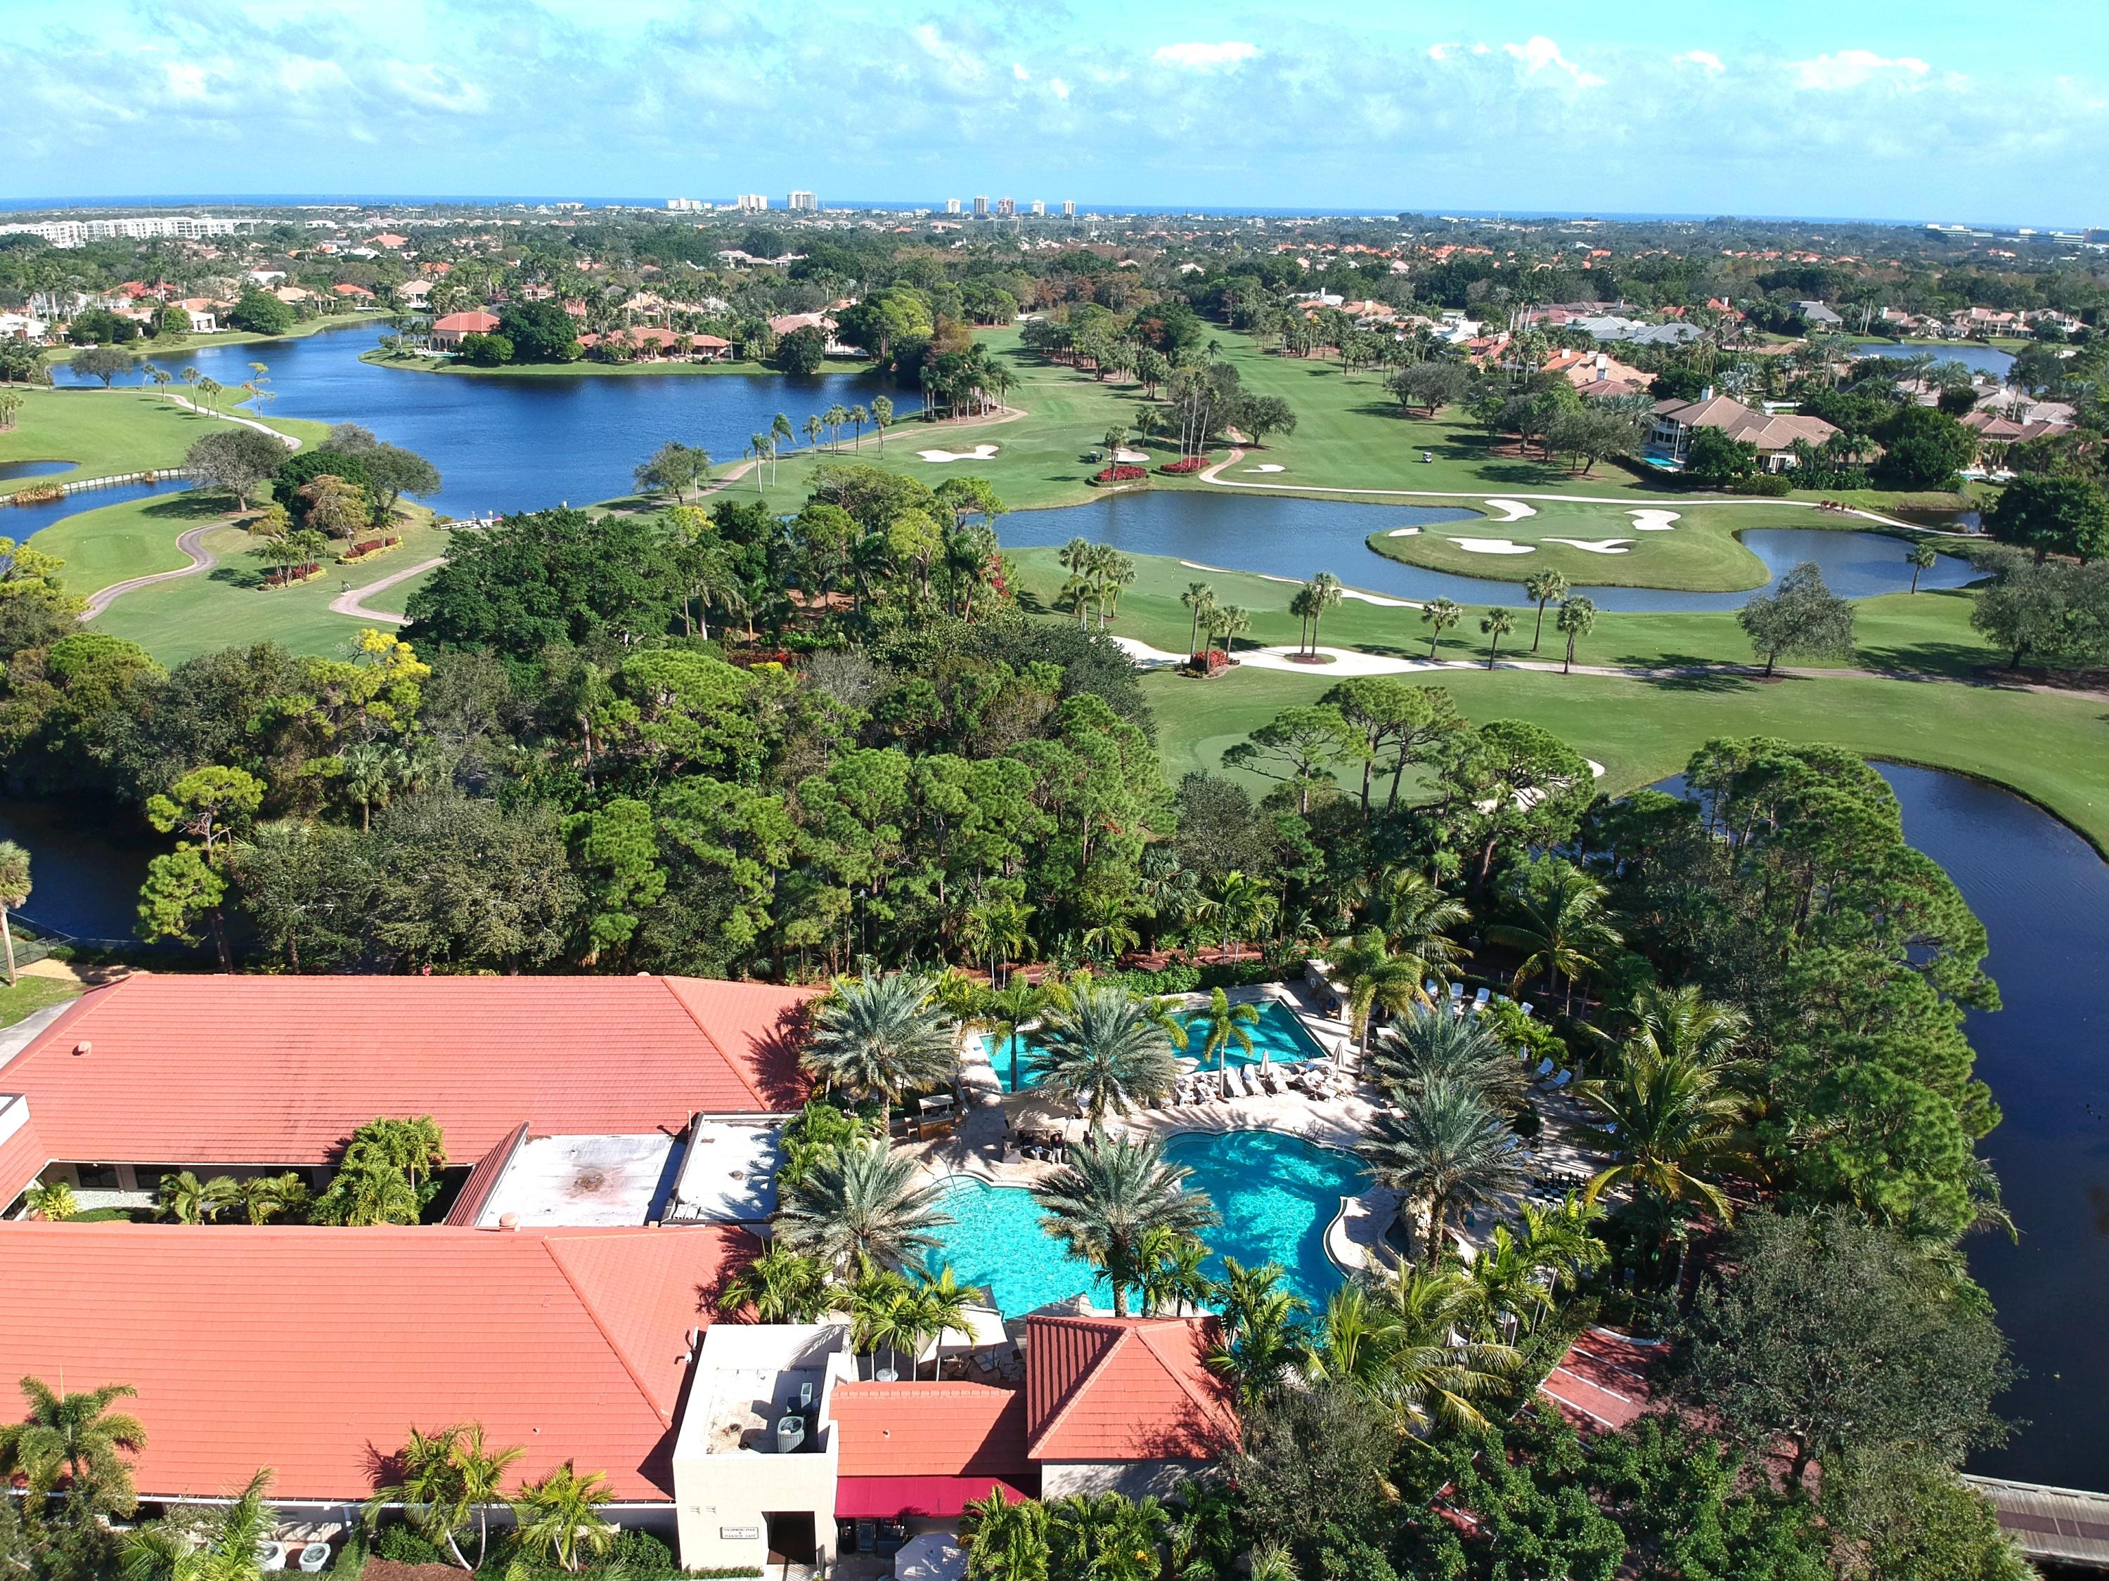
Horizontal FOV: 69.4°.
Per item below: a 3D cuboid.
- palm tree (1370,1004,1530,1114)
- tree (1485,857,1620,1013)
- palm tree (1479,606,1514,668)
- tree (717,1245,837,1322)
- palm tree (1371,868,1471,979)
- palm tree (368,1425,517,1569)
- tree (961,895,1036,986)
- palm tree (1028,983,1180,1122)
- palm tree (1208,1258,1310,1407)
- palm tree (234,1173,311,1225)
[{"bbox_3d":[18.870,14.650,72.879,7.400,8.700,7.400,1,21,0],"label":"palm tree"},{"bbox_3d":[28.624,9.127,86.999,7.900,9.100,7.900,1,21,0],"label":"tree"},{"bbox_3d":[43.175,-14.819,149.084,3.370,6.170,3.370,1,21,0],"label":"palm tree"},{"bbox_3d":[-10.139,19.202,55.859,4.301,5.823,4.172,1,21,0],"label":"tree"},{"bbox_3d":[20.262,8.608,85.214,5.960,7.970,5.960,1,21,0],"label":"palm tree"},{"bbox_3d":[-19.029,22.305,47.760,4.880,5.638,4.734,1,21,0],"label":"palm tree"},{"bbox_3d":[-3.104,8.464,84.424,4.093,5.524,3.970,1,21,0],"label":"tree"},{"bbox_3d":[2.200,12.720,70.254,6.925,7.876,6.717,1,21,0],"label":"palm tree"},{"bbox_3d":[7.203,19.568,54.095,3.592,6.810,3.484,1,21,0],"label":"palm tree"},{"bbox_3d":[-32.735,17.298,63.914,3.109,3.068,3.016,1,21,0],"label":"palm tree"}]

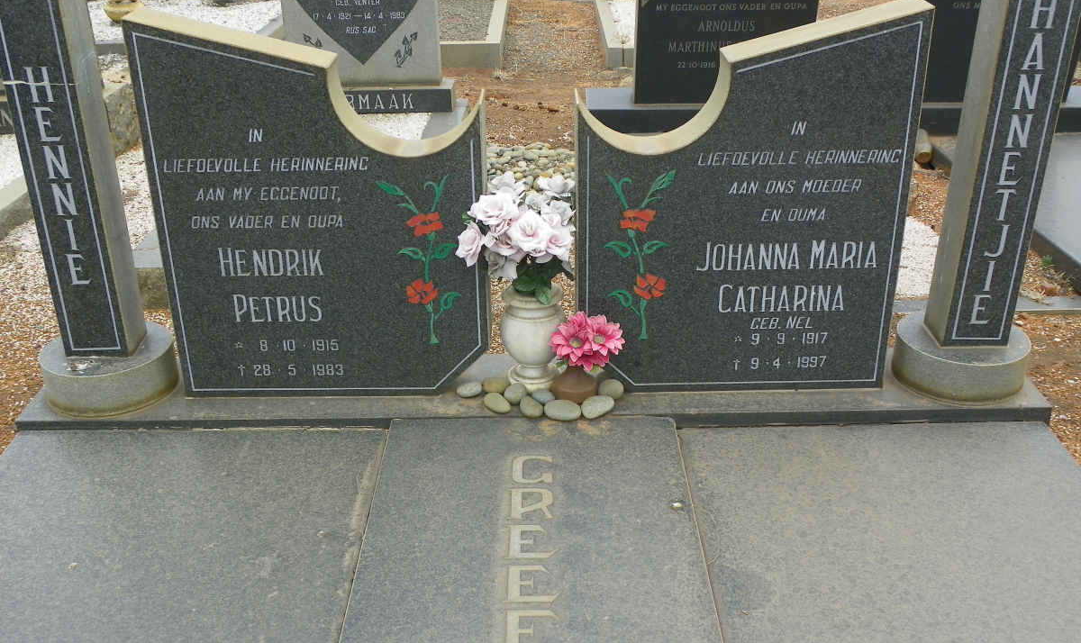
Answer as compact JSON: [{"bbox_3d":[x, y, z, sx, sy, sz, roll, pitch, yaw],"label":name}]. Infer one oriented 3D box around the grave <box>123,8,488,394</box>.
[{"bbox_3d":[-0.416,-0.212,2.166,0.620,0.756,0.103,-1,26,0],"label":"grave"}]

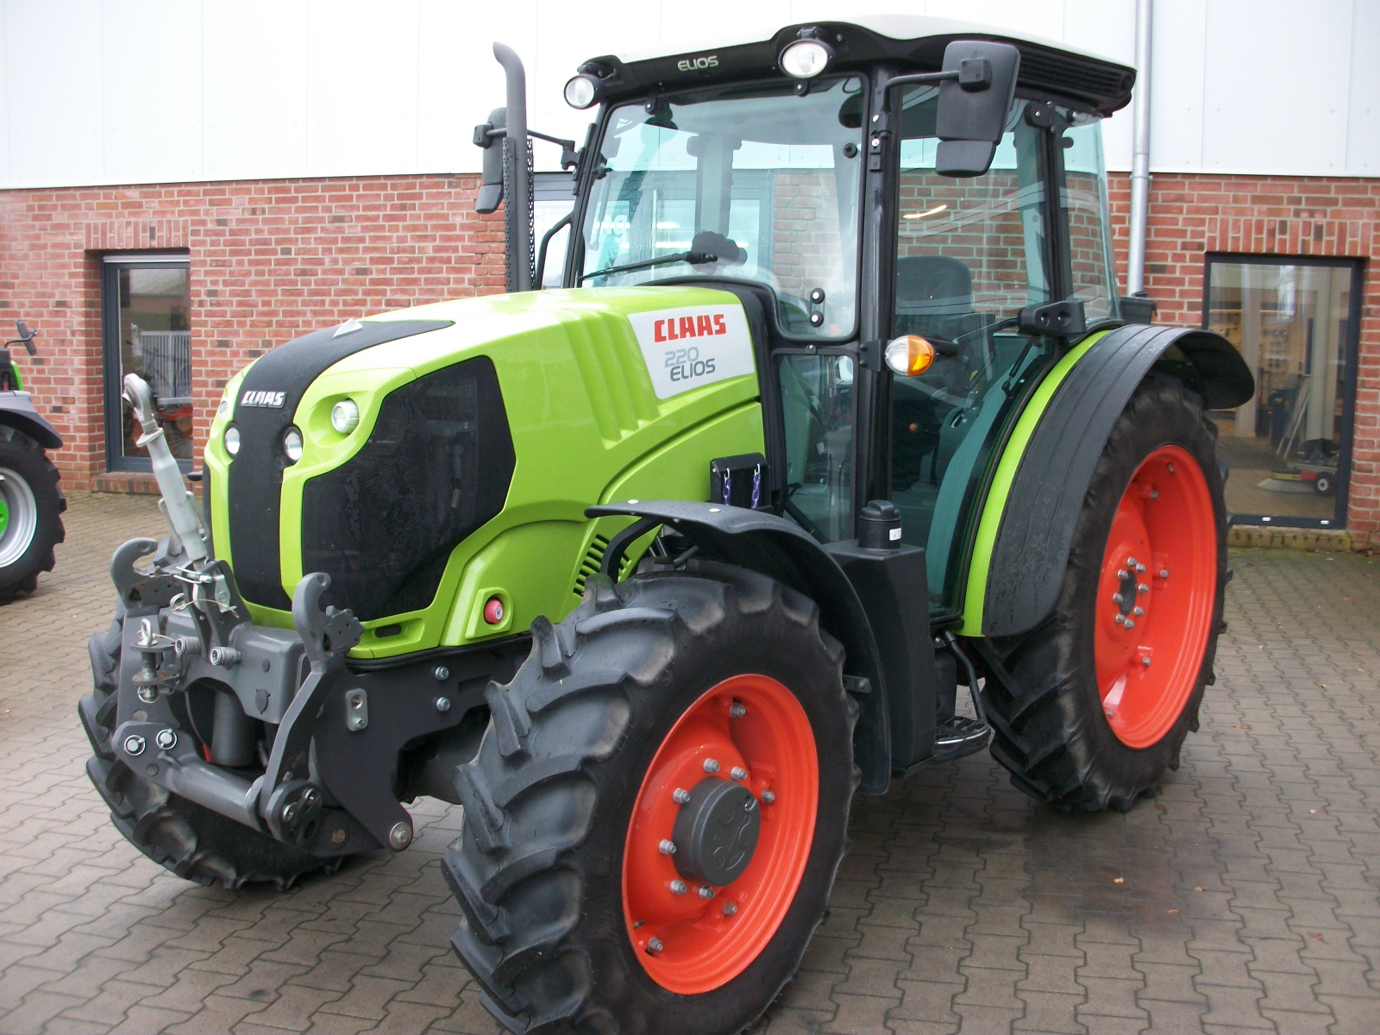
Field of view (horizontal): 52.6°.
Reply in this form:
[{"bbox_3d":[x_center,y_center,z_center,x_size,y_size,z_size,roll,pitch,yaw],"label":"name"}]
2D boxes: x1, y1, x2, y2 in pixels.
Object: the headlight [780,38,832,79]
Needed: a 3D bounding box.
[{"bbox_3d":[0.311,-1.176,3.590,0.140,0.105,0.090,7,10,35],"label":"headlight"}]

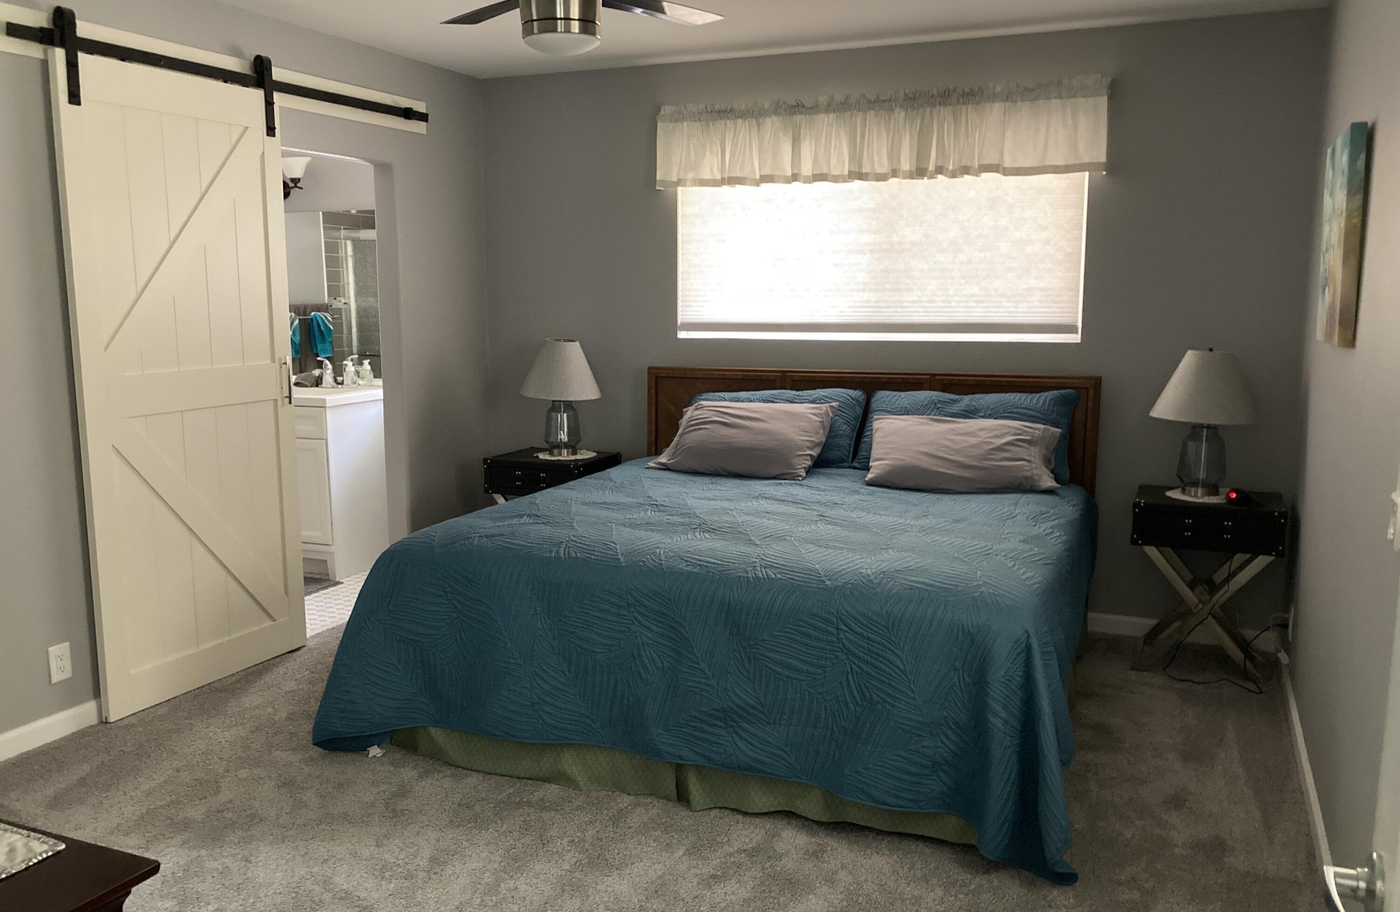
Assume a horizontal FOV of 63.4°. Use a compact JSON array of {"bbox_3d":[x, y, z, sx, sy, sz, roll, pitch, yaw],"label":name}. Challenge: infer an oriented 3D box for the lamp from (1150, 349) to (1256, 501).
[{"bbox_3d":[1.904,-0.130,4.292,0.375,0.555,0.375,4,9,24],"label":"lamp"}]

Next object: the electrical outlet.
[{"bbox_3d":[-2.046,0.660,3.623,0.012,0.118,0.073,4,9,24],"label":"electrical outlet"}]

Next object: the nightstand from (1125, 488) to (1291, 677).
[{"bbox_3d":[1.925,0.476,4.334,0.510,0.642,0.390,4,9,24],"label":"nightstand"}]

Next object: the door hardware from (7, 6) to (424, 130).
[{"bbox_3d":[-1.614,-1.334,4.187,0.070,0.298,1.962,4,9,24],"label":"door hardware"}]

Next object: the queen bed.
[{"bbox_3d":[0.292,0.303,4.054,2.150,1.062,2.240,4,9,24],"label":"queen bed"}]

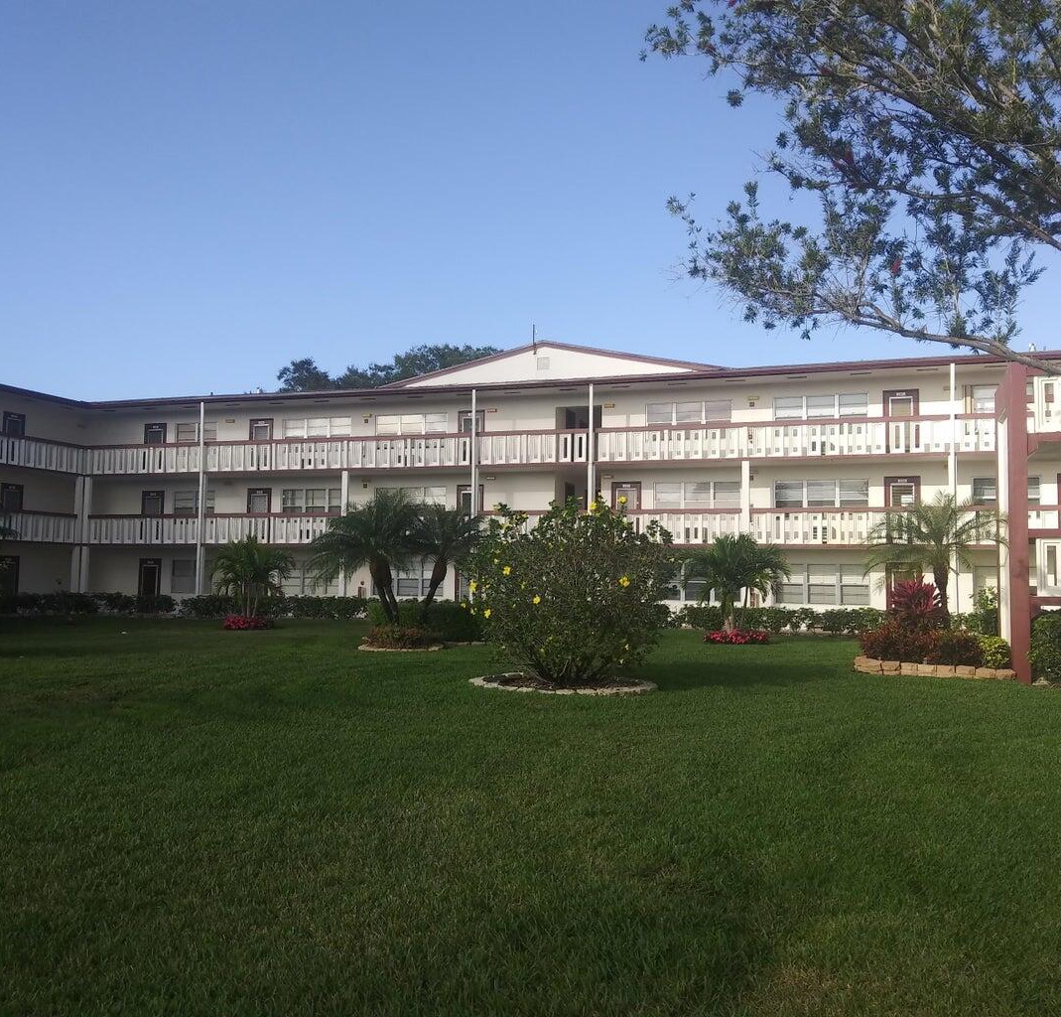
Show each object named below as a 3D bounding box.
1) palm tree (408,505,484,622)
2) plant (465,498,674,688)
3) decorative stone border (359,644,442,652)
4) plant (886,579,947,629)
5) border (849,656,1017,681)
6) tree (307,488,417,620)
[{"bbox_3d":[-1.872,1.362,21.904,1.700,2.800,1.650,1,-4,-5],"label":"palm tree"},{"bbox_3d":[0.560,1.220,14.908,2.950,2.680,2.800,1,-4,2],"label":"plant"},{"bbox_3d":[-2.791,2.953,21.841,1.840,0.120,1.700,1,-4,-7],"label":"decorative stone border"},{"bbox_3d":[6.854,1.782,18.062,1.030,1.100,1.000,-1,-4,21],"label":"plant"},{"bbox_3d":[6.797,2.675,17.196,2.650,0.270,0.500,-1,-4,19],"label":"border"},{"bbox_3d":[-3.670,1.148,21.892,2.450,3.150,2.400,1,-4,-9],"label":"tree"}]

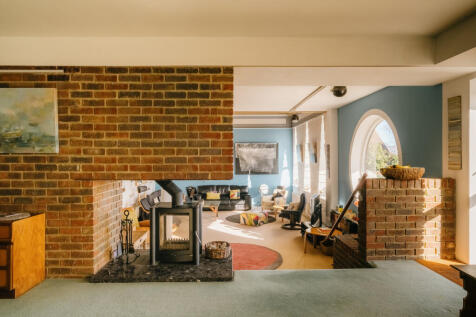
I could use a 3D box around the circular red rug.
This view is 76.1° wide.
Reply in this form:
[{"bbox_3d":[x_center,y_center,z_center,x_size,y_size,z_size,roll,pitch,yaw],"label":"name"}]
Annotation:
[{"bbox_3d":[-0.130,1.845,5.686,1.950,0.012,1.950,0,0,0],"label":"circular red rug"}]

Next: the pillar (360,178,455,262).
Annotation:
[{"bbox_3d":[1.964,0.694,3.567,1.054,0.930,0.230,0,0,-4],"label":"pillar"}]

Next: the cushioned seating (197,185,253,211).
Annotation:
[{"bbox_3d":[-0.538,1.419,11.055,2.030,0.830,0.900,0,0,-2],"label":"cushioned seating"}]

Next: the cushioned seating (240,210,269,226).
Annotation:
[{"bbox_3d":[0.463,1.687,8.556,0.550,0.310,0.570,0,0,32],"label":"cushioned seating"}]

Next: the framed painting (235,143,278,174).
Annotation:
[{"bbox_3d":[0.717,0.000,11.650,1.648,1.226,0.050,0,0,-2],"label":"framed painting"}]

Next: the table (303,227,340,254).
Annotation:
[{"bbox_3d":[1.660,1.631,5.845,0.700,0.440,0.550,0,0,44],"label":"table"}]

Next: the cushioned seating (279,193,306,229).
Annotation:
[{"bbox_3d":[1.460,1.383,8.105,0.720,0.920,0.720,0,0,-6],"label":"cushioned seating"}]

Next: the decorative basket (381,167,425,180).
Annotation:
[{"bbox_3d":[1.930,0.173,3.561,0.470,0.140,0.450,0,0,-2],"label":"decorative basket"}]

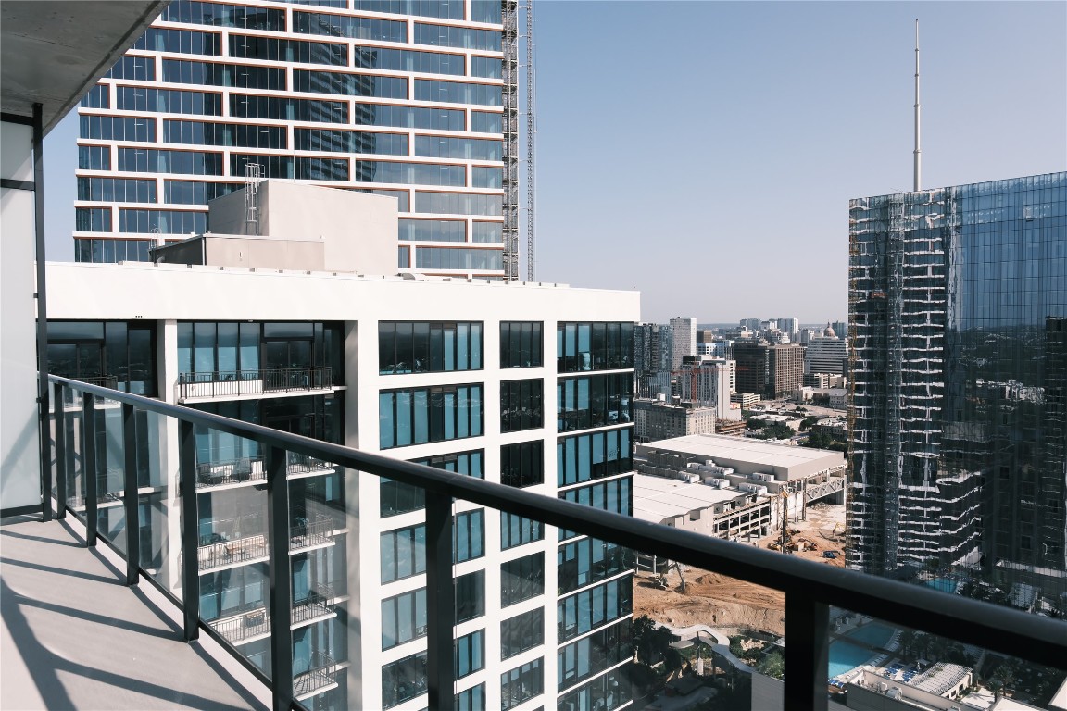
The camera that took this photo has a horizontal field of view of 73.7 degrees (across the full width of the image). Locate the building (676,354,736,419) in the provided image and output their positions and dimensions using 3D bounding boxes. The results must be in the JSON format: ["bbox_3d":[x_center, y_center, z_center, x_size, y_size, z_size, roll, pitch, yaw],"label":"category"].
[{"bbox_3d":[174.510,37.590,712.570,34.000,76.000,44.000,-2,3,-44],"label":"building"}]

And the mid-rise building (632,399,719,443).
[{"bbox_3d":[113.450,60.560,623.260,39.000,44.000,80.000,-2,3,-44],"label":"mid-rise building"}]

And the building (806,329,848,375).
[{"bbox_3d":[440.670,11.960,1062.900,30.000,80.000,62.000,-2,3,-44],"label":"building"}]

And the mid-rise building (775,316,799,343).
[{"bbox_3d":[699.290,-52.880,1949.760,26.000,99.500,44.000,-2,3,-44],"label":"mid-rise building"}]

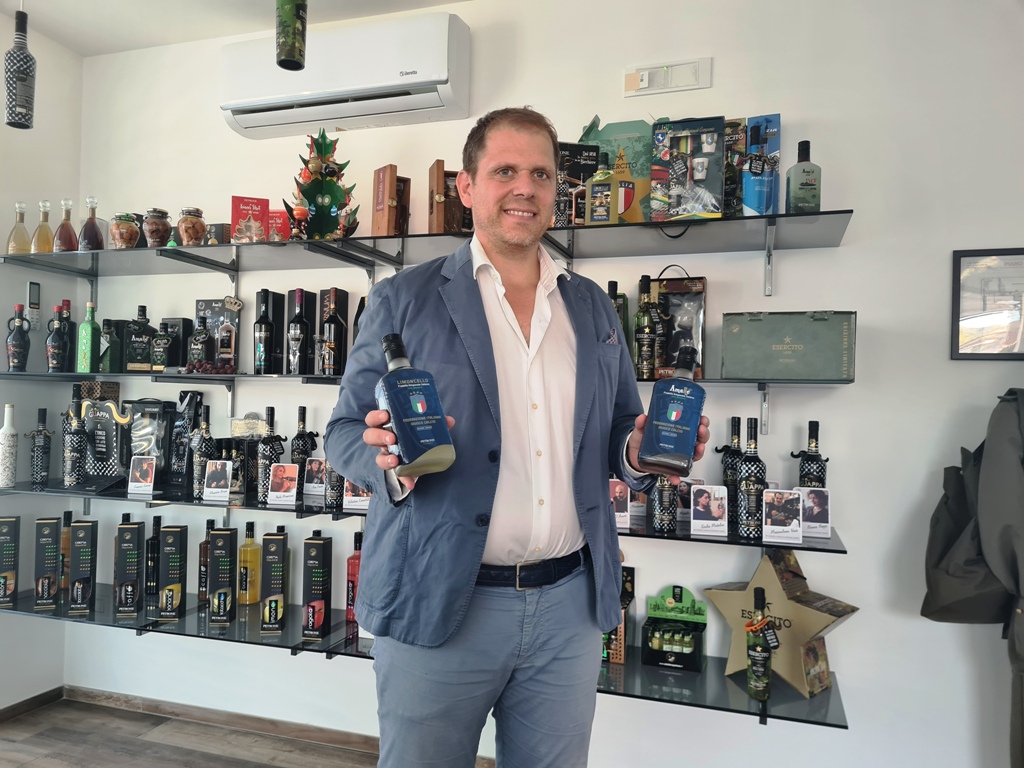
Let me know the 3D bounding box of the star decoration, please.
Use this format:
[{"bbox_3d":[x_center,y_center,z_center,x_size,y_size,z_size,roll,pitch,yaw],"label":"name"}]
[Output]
[{"bbox_3d":[0.724,0.632,2.101,0.375,0.354,0.125,0,-2,42],"label":"star decoration"}]

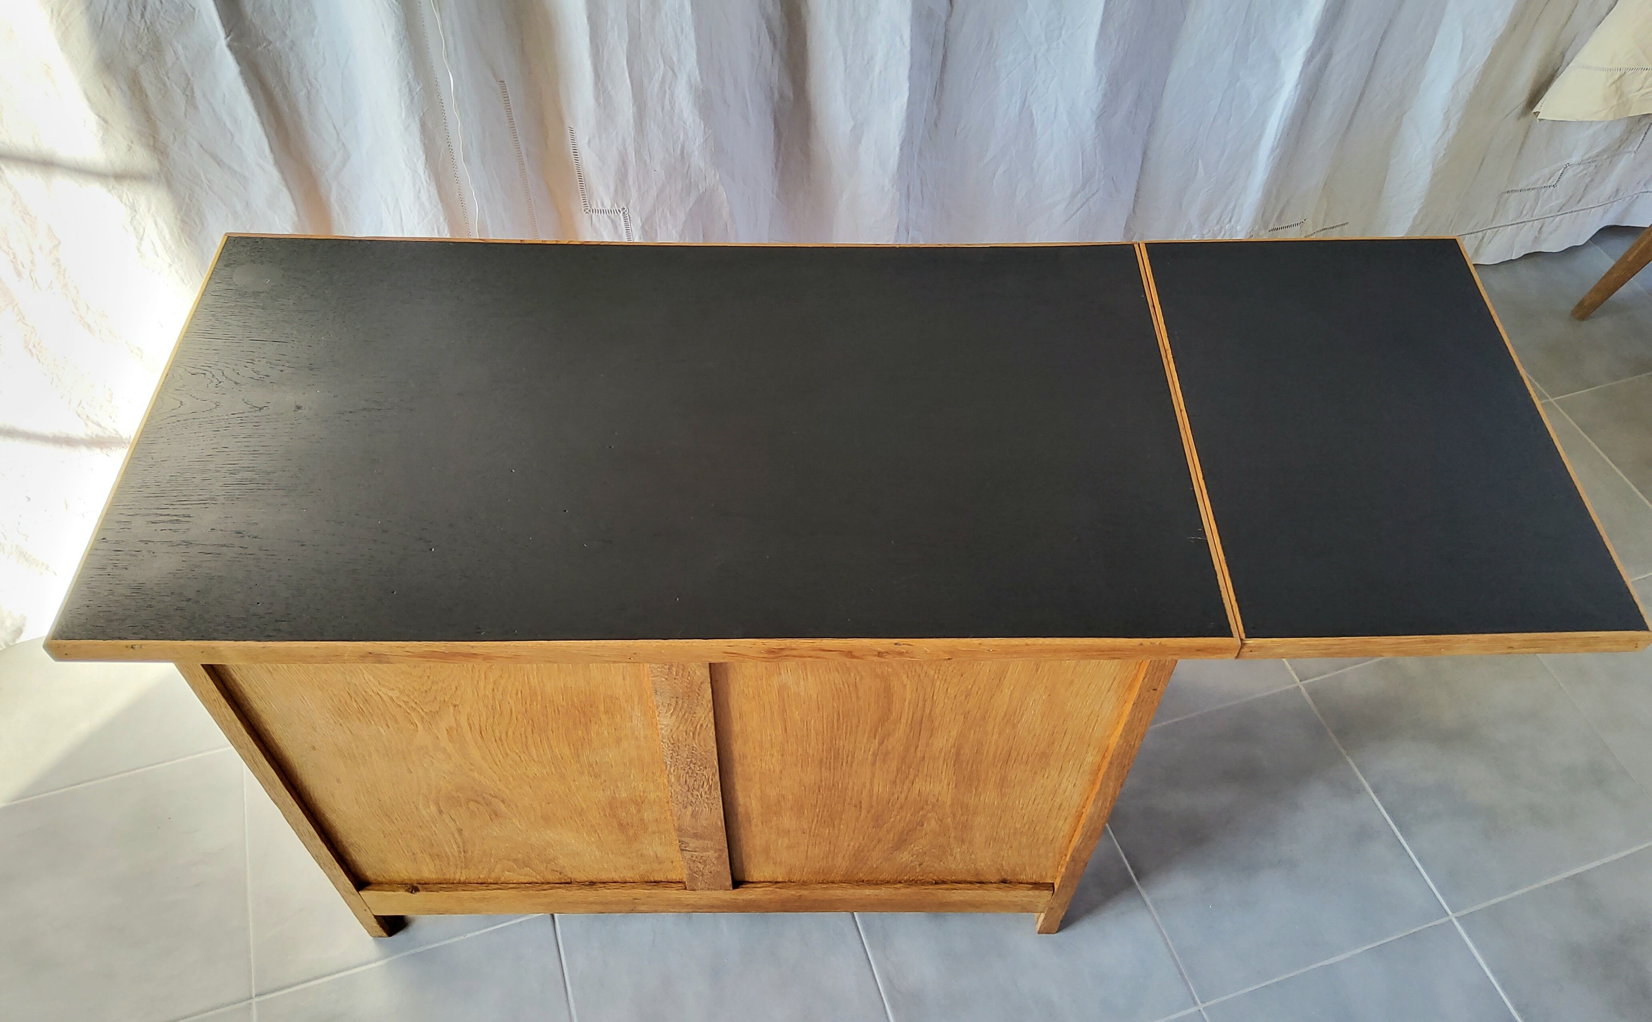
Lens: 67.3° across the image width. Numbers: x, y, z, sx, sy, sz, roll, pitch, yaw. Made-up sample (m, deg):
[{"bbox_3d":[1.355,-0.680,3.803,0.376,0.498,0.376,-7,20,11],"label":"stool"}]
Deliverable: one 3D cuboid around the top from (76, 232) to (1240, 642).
[{"bbox_3d":[-0.163,-0.093,1.302,1.057,0.032,0.545,0,51,-1],"label":"top"}]

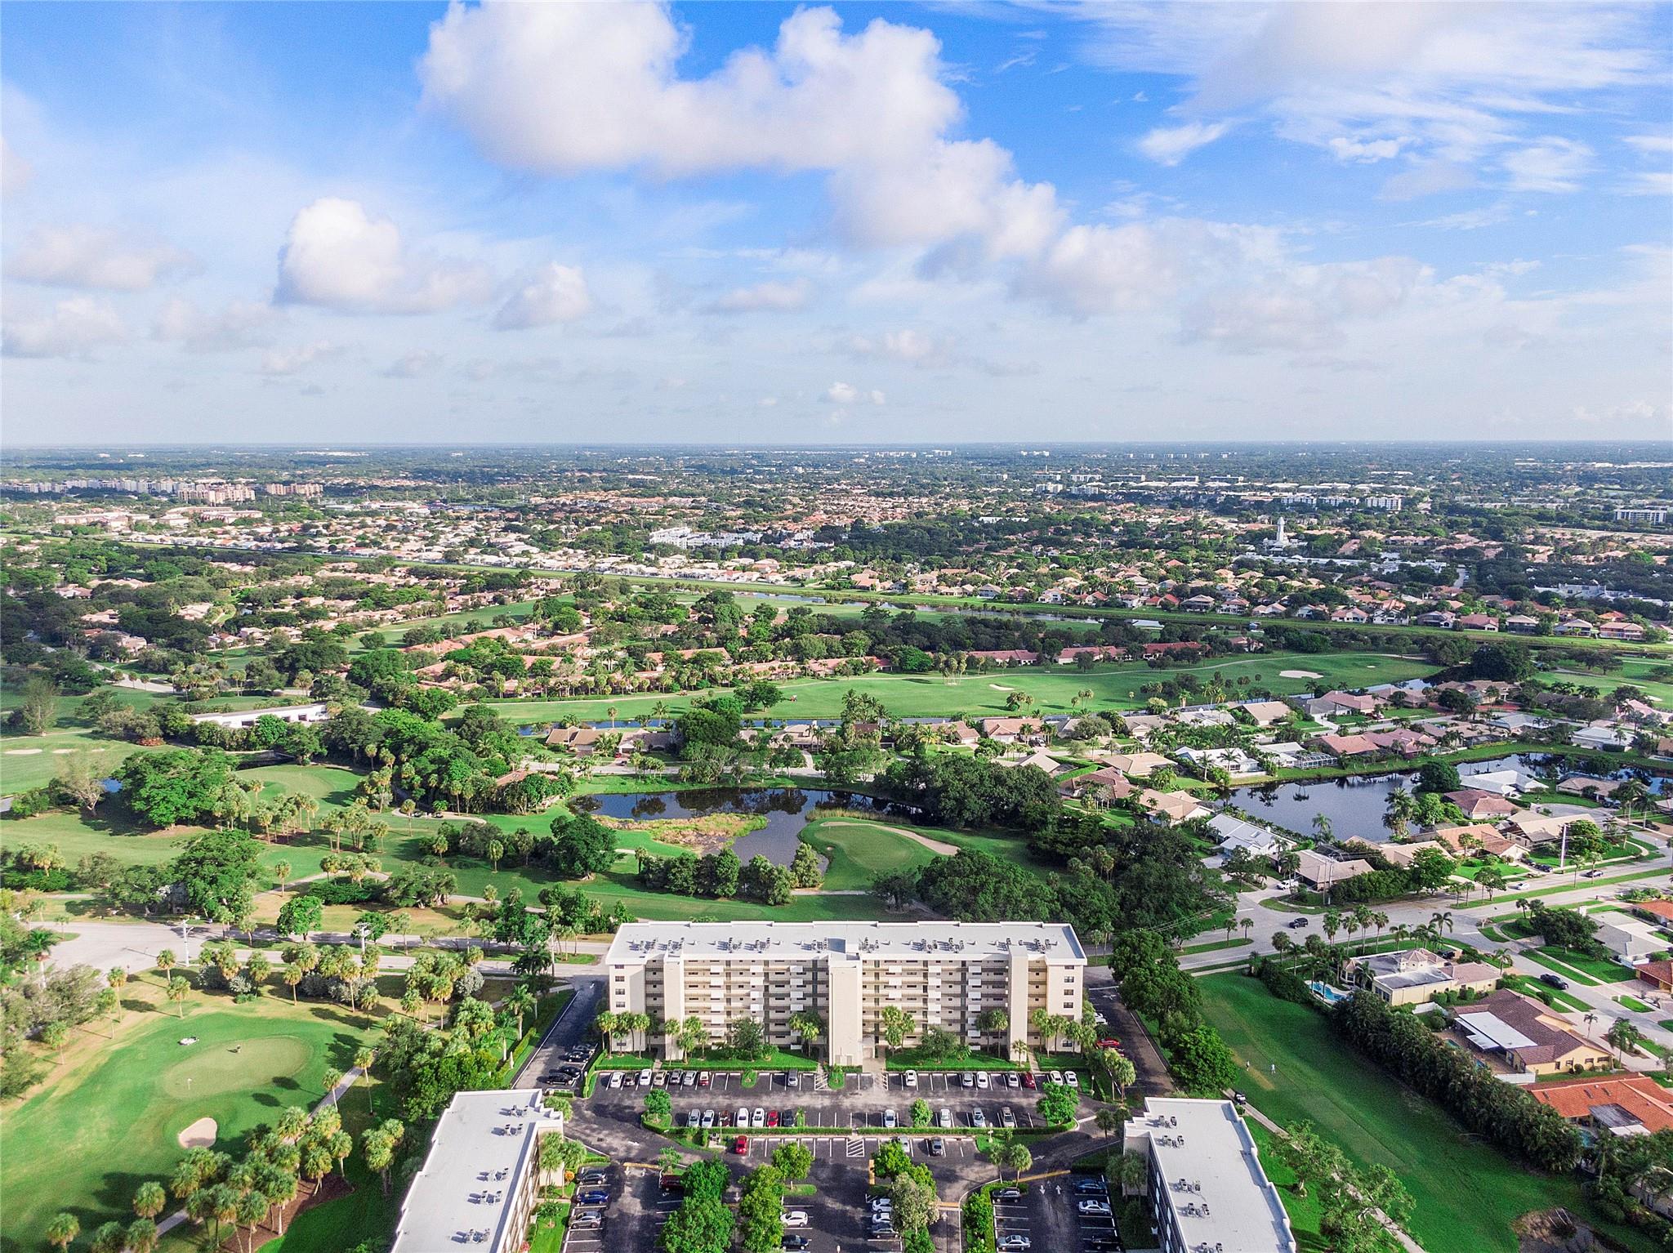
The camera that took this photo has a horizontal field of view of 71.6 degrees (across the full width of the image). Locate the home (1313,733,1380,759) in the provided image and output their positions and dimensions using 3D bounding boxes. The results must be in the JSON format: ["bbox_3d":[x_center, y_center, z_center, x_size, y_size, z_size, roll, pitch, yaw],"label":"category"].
[{"bbox_3d":[194.783,45.430,446.363,19.000,5.800,18.000,-3,10,-17],"label":"home"}]

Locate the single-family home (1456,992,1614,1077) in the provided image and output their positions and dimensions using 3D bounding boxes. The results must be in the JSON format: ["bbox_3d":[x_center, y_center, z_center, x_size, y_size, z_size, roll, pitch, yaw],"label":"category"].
[{"bbox_3d":[137.220,80.630,232.400,24.000,5.000,23.850,-2,10,-11],"label":"single-family home"}]

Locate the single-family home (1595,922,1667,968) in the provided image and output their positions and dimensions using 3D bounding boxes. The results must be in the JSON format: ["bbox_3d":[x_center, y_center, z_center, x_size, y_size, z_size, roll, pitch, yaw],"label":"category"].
[{"bbox_3d":[186.840,73.690,275.600,18.500,4.500,20.500,-2,10,-14],"label":"single-family home"}]

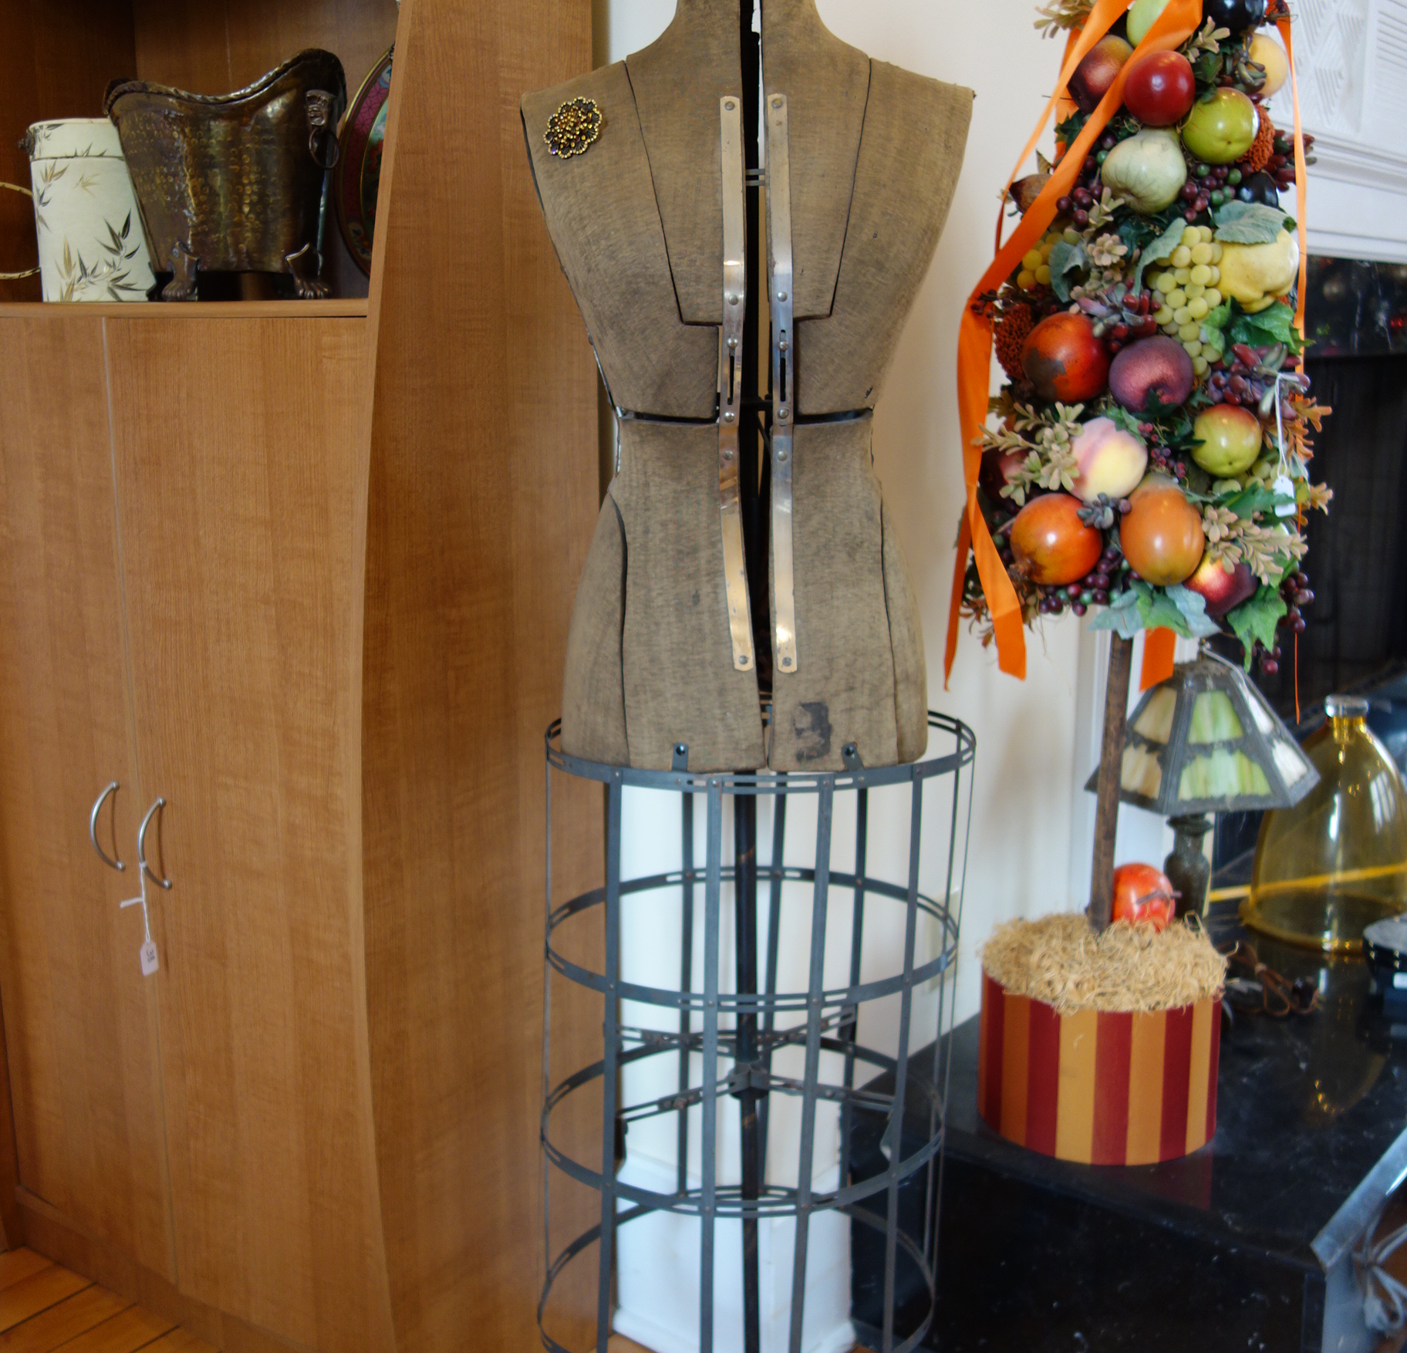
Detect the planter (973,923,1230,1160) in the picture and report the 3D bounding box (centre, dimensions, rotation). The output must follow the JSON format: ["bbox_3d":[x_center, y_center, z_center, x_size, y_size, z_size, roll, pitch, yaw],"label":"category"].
[{"bbox_3d":[0.438,0.389,1.822,0.262,0.195,0.262,0,12,0],"label":"planter"}]

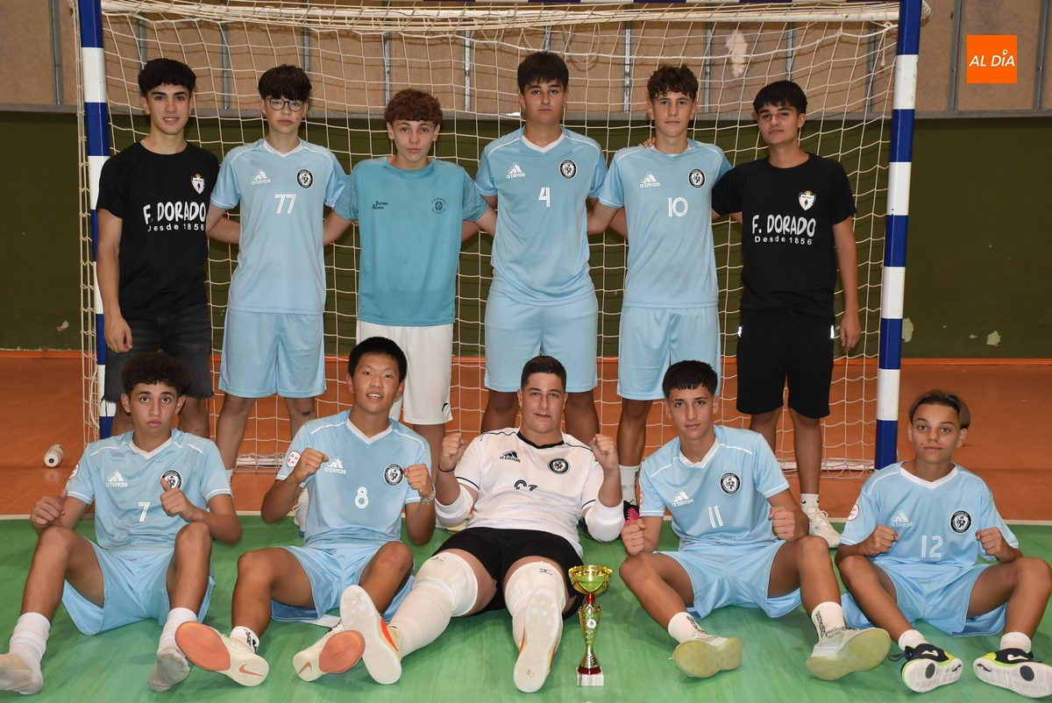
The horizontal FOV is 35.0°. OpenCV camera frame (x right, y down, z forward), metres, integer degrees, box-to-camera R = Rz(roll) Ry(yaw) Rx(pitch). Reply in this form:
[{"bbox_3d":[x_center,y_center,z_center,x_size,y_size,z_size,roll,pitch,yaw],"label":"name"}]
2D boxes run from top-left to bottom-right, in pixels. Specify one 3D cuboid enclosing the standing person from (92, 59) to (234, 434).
[{"bbox_3d":[-1.327,-0.197,6.308,0.580,1.790,0.390,-4,13,-20],"label":"standing person"}]

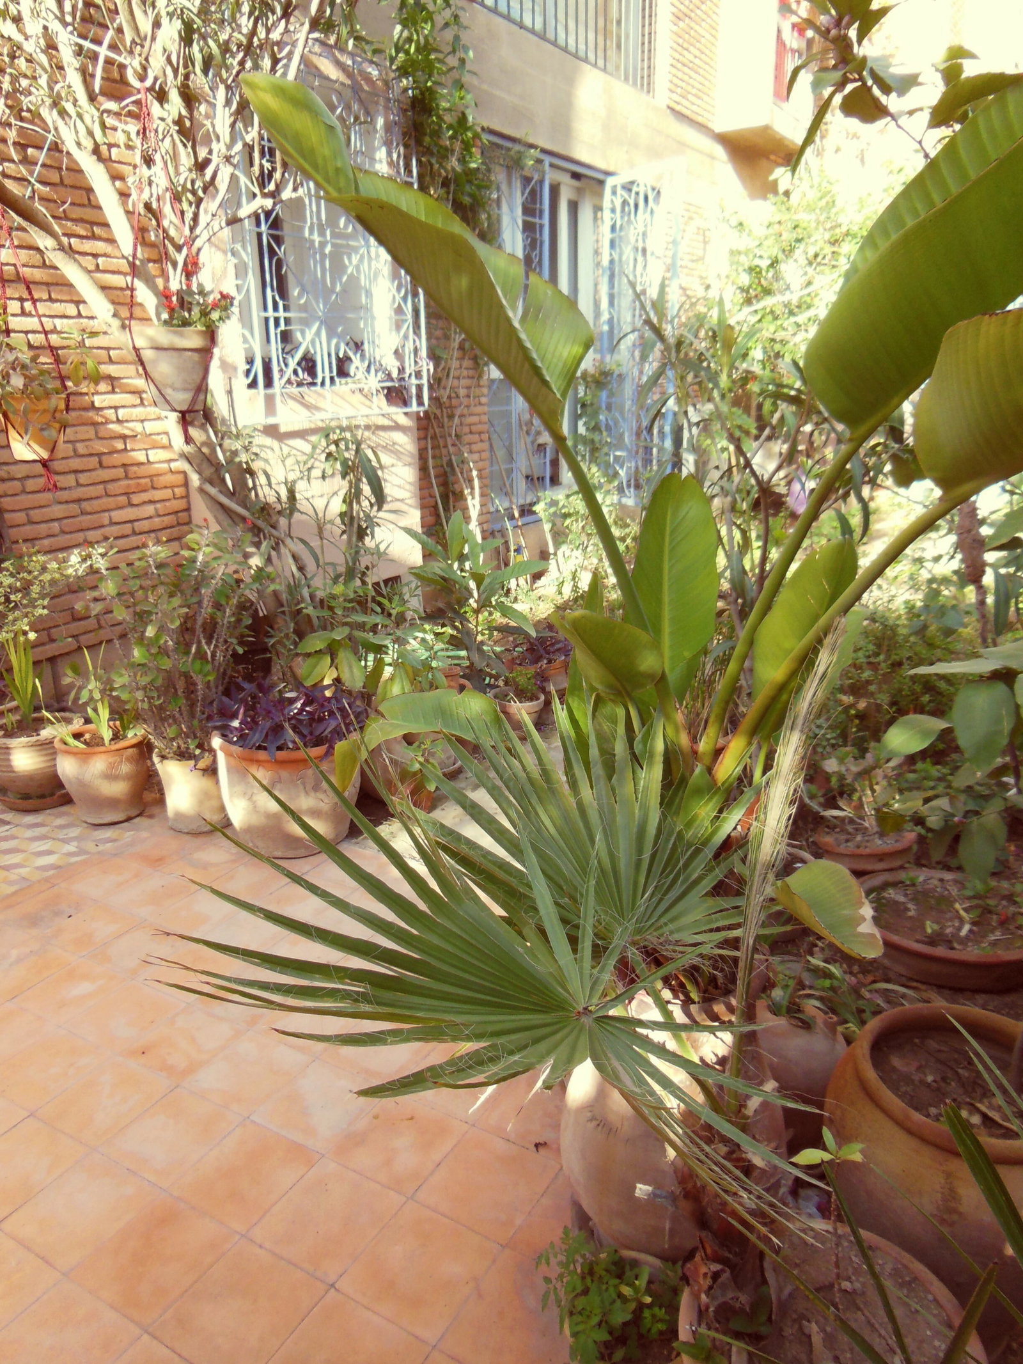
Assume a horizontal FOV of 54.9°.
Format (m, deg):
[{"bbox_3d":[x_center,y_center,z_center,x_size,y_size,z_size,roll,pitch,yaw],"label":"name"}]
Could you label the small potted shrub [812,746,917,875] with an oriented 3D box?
[{"bbox_3d":[0.985,0.335,2.704,0.300,0.310,0.300,4,19,20],"label":"small potted shrub"}]

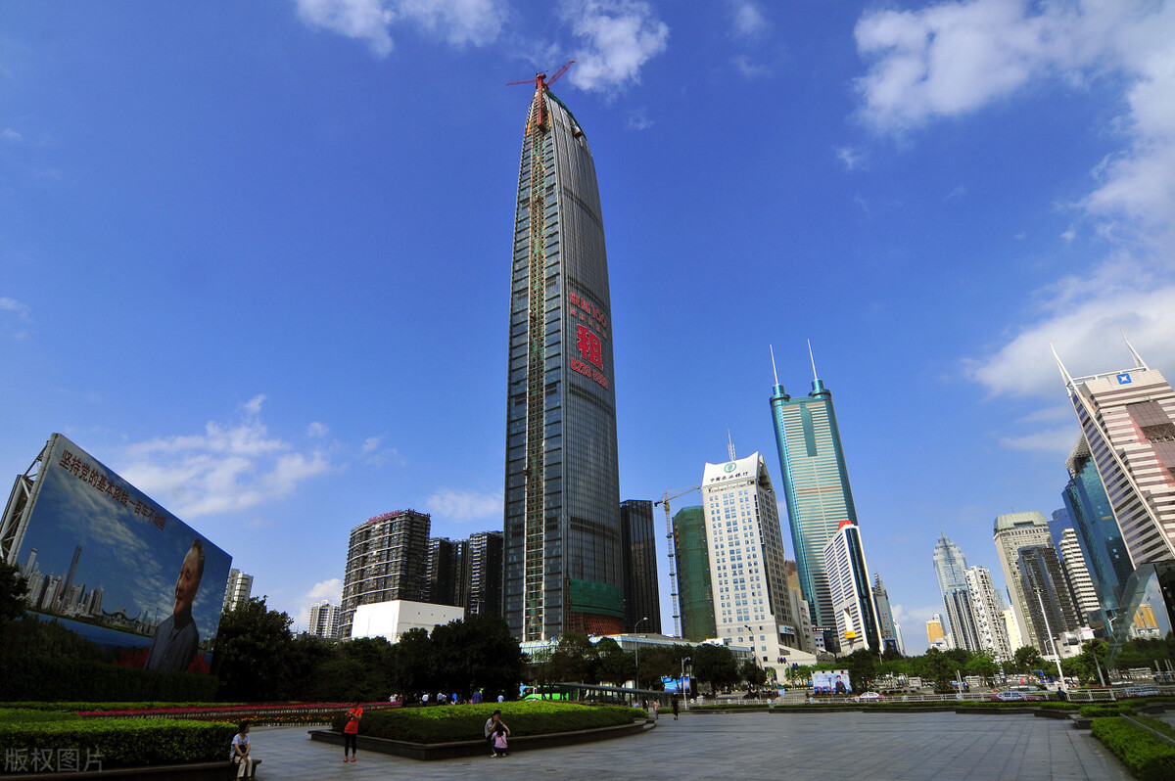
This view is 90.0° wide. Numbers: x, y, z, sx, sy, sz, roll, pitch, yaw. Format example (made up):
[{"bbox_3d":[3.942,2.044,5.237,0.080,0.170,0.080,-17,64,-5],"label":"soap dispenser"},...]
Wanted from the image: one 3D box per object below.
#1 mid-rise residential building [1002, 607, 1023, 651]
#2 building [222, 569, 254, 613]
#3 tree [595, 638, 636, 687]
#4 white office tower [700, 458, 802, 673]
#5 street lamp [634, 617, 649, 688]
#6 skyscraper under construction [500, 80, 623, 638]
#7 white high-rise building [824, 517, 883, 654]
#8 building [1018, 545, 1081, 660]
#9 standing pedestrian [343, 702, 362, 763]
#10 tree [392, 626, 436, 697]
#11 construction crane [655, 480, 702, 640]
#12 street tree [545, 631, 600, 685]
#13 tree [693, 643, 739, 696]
[{"bbox_3d":[356.260,209.160,489.360,12.000,49.970,13.000,-16,-30,29],"label":"mid-rise residential building"},{"bbox_3d":[-199.185,137.265,325.637,14.000,72.000,14.000,-17,-29,29],"label":"building"},{"bbox_3d":[4.890,50.100,106.740,7.800,9.830,7.800,-2,-26,2],"label":"tree"},{"bbox_3d":[84.500,91.790,308.690,31.000,107.660,34.000,-16,-30,29],"label":"white office tower"},{"bbox_3d":[8.054,39.268,85.872,1.900,11.200,0.400,-2,-25,0],"label":"street lamp"},{"bbox_3d":[-14.330,-44.870,407.730,41.810,442.000,56.160,-17,-30,30],"label":"skyscraper under construction"},{"bbox_3d":[248.523,196.115,533.625,18.000,138.000,60.000,-5,-25,6],"label":"white high-rise building"},{"bbox_3d":[304.190,143.710,385.050,20.000,77.140,20.000,-16,-30,29],"label":"building"},{"bbox_3d":[-7.037,10.274,17.718,0.360,1.580,0.470,18,-32,-36],"label":"standing pedestrian"},{"bbox_3d":[-19.079,30.202,64.377,5.200,8.000,5.200,-2,-25,0],"label":"tree"},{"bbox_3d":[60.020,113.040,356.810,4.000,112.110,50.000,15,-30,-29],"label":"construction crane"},{"bbox_3d":[-3.120,49.750,106.980,9.600,10.680,9.600,0,-26,-2],"label":"street tree"},{"bbox_3d":[21.170,46.785,98.121,7.600,8.600,7.600,-2,-25,0],"label":"tree"}]

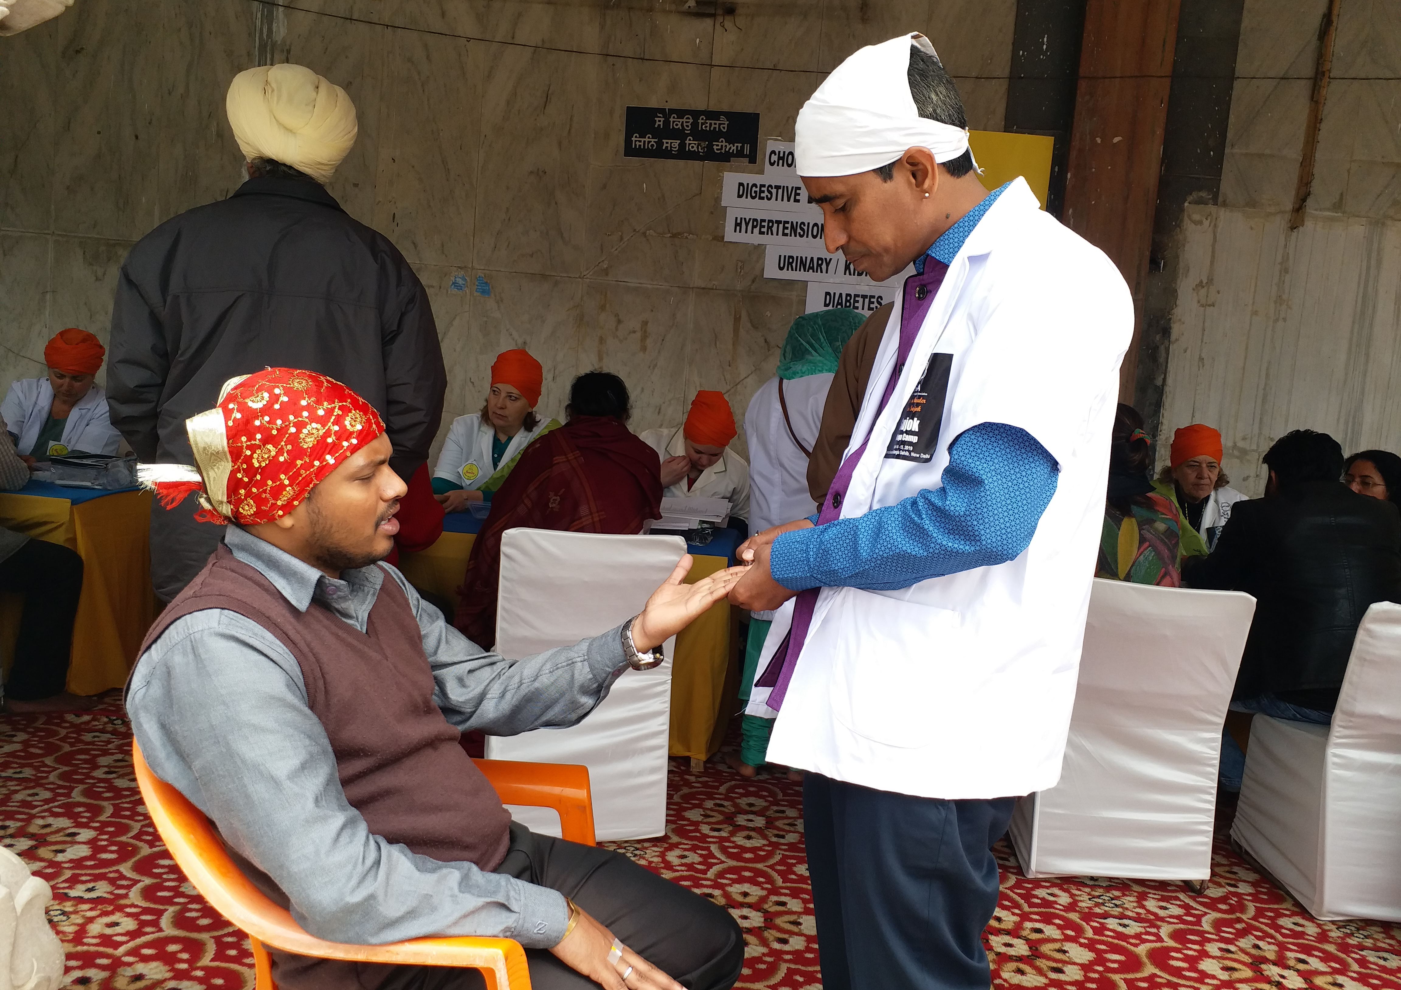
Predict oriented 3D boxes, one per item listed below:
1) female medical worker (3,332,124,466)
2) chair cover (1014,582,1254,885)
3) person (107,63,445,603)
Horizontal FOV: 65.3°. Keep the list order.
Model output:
[{"bbox_3d":[-2.442,0.030,4.150,0.500,1.300,0.750,4,5,-14],"label":"female medical worker"},{"bbox_3d":[1.217,0.632,3.259,0.500,0.840,0.580,5,5,0],"label":"chair cover"},{"bbox_3d":[-0.774,0.114,1.980,0.620,1.790,0.420,4,5,-5],"label":"person"}]

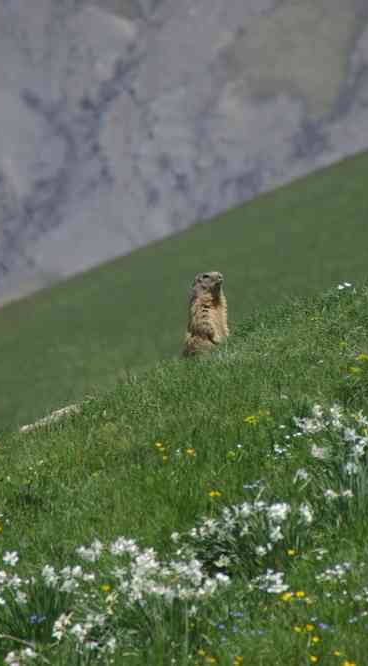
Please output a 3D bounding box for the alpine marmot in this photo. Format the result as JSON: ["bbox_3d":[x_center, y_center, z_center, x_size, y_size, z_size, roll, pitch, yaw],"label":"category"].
[{"bbox_3d":[0.086,-0.057,44.000,0.210,0.413,0.180,-3,-5,40],"label":"alpine marmot"}]

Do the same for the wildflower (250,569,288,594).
[{"bbox_3d":[0.325,0.956,40.100,0.139,0.093,0.117,0,-4,0],"label":"wildflower"}]

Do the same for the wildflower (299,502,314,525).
[{"bbox_3d":[0.478,0.705,40.700,0.052,0.080,0.055,0,-4,0],"label":"wildflower"}]

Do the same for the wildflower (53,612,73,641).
[{"bbox_3d":[-0.466,1.134,40.300,0.073,0.101,0.077,0,-4,0],"label":"wildflower"}]

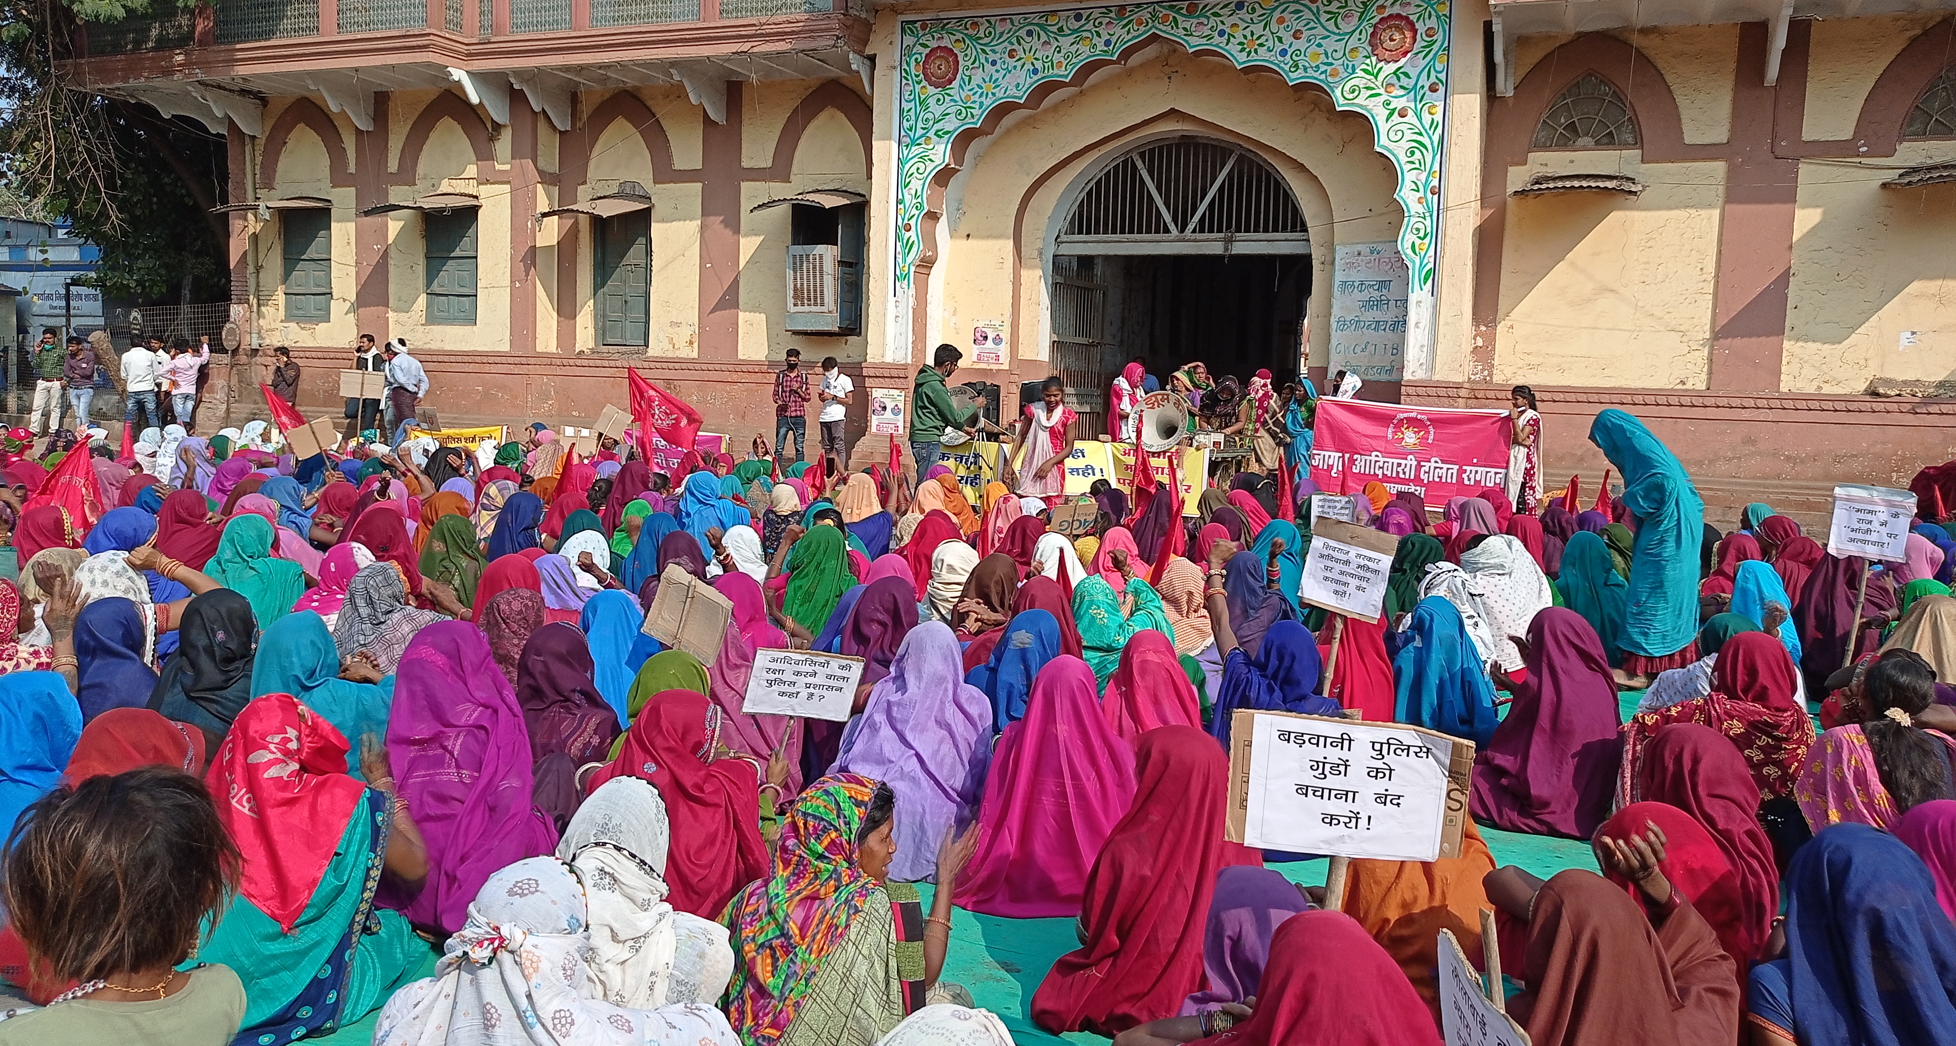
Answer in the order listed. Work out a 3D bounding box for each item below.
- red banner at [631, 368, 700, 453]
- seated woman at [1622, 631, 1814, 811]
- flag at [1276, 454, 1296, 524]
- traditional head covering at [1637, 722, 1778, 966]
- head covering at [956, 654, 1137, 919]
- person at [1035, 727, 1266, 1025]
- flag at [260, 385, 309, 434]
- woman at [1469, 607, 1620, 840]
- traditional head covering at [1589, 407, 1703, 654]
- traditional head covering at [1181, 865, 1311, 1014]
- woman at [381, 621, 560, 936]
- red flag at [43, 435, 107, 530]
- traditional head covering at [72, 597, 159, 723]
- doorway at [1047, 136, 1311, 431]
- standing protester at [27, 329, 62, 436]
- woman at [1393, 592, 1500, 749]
[{"bbox_3d":[-2.534,-0.915,12.734,0.580,0.680,0.200,2,6,0],"label":"red banner"},{"bbox_3d":[2.666,0.773,5.645,0.620,0.760,0.600,1,6,-6],"label":"seated woman"},{"bbox_3d":[1.921,-0.202,9.923,0.150,0.460,0.140,2,6,0],"label":"flag"},{"bbox_3d":[1.915,0.857,4.148,0.390,0.660,0.420,1,6,-11],"label":"traditional head covering"},{"bbox_3d":[0.198,0.741,4.594,0.500,0.740,0.540,2,5,3],"label":"head covering"},{"bbox_3d":[0.392,0.839,3.914,0.500,0.690,0.480,2,6,5],"label":"person"},{"bbox_3d":[-5.794,-0.933,13.223,0.400,0.460,0.200,2,6,0],"label":"flag"},{"bbox_3d":[2.039,0.678,5.714,0.480,0.745,0.550,0,6,-24],"label":"woman"},{"bbox_3d":[3.545,0.065,8.400,0.600,1.330,0.470,3,5,9],"label":"traditional head covering"},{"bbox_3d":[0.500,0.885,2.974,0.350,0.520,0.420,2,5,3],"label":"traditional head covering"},{"bbox_3d":[-1.558,0.702,4.848,0.510,0.790,0.460,3,6,14],"label":"woman"},{"bbox_3d":[-5.164,-0.218,9.000,0.420,0.580,0.120,1,5,-11],"label":"red flag"},{"bbox_3d":[-2.598,0.424,4.770,0.260,0.400,0.300,5,7,30],"label":"traditional head covering"},{"bbox_3d":[2.110,-2.481,16.606,2.877,3.082,0.500,4,6,25],"label":"doorway"},{"bbox_3d":[-14.379,-2.170,24.381,0.520,1.640,0.330,-1,6,-25],"label":"standing protester"},{"bbox_3d":[1.722,0.639,5.887,0.440,0.750,0.580,1,6,-10],"label":"woman"}]

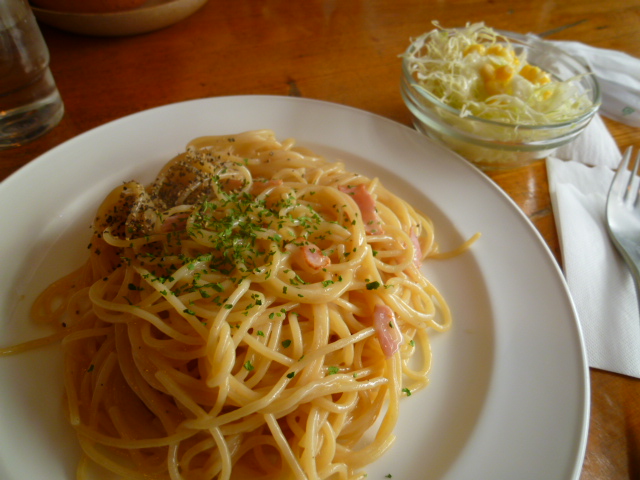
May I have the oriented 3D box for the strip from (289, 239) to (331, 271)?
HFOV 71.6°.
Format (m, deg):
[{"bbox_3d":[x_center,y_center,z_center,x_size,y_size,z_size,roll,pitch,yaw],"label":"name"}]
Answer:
[{"bbox_3d":[-0.004,0.006,0.174,0.017,0.004,0.009,38,53,14],"label":"strip"}]

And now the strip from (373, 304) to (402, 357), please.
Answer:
[{"bbox_3d":[0.026,0.035,0.172,0.009,0.004,0.020,2,71,-34],"label":"strip"}]

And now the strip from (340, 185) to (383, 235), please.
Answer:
[{"bbox_3d":[0.021,-0.014,0.208,0.011,0.004,0.027,-5,48,-15],"label":"strip"}]

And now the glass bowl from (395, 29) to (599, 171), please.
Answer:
[{"bbox_3d":[0.111,-0.090,0.295,0.120,0.050,0.120,2,49,-2],"label":"glass bowl"}]

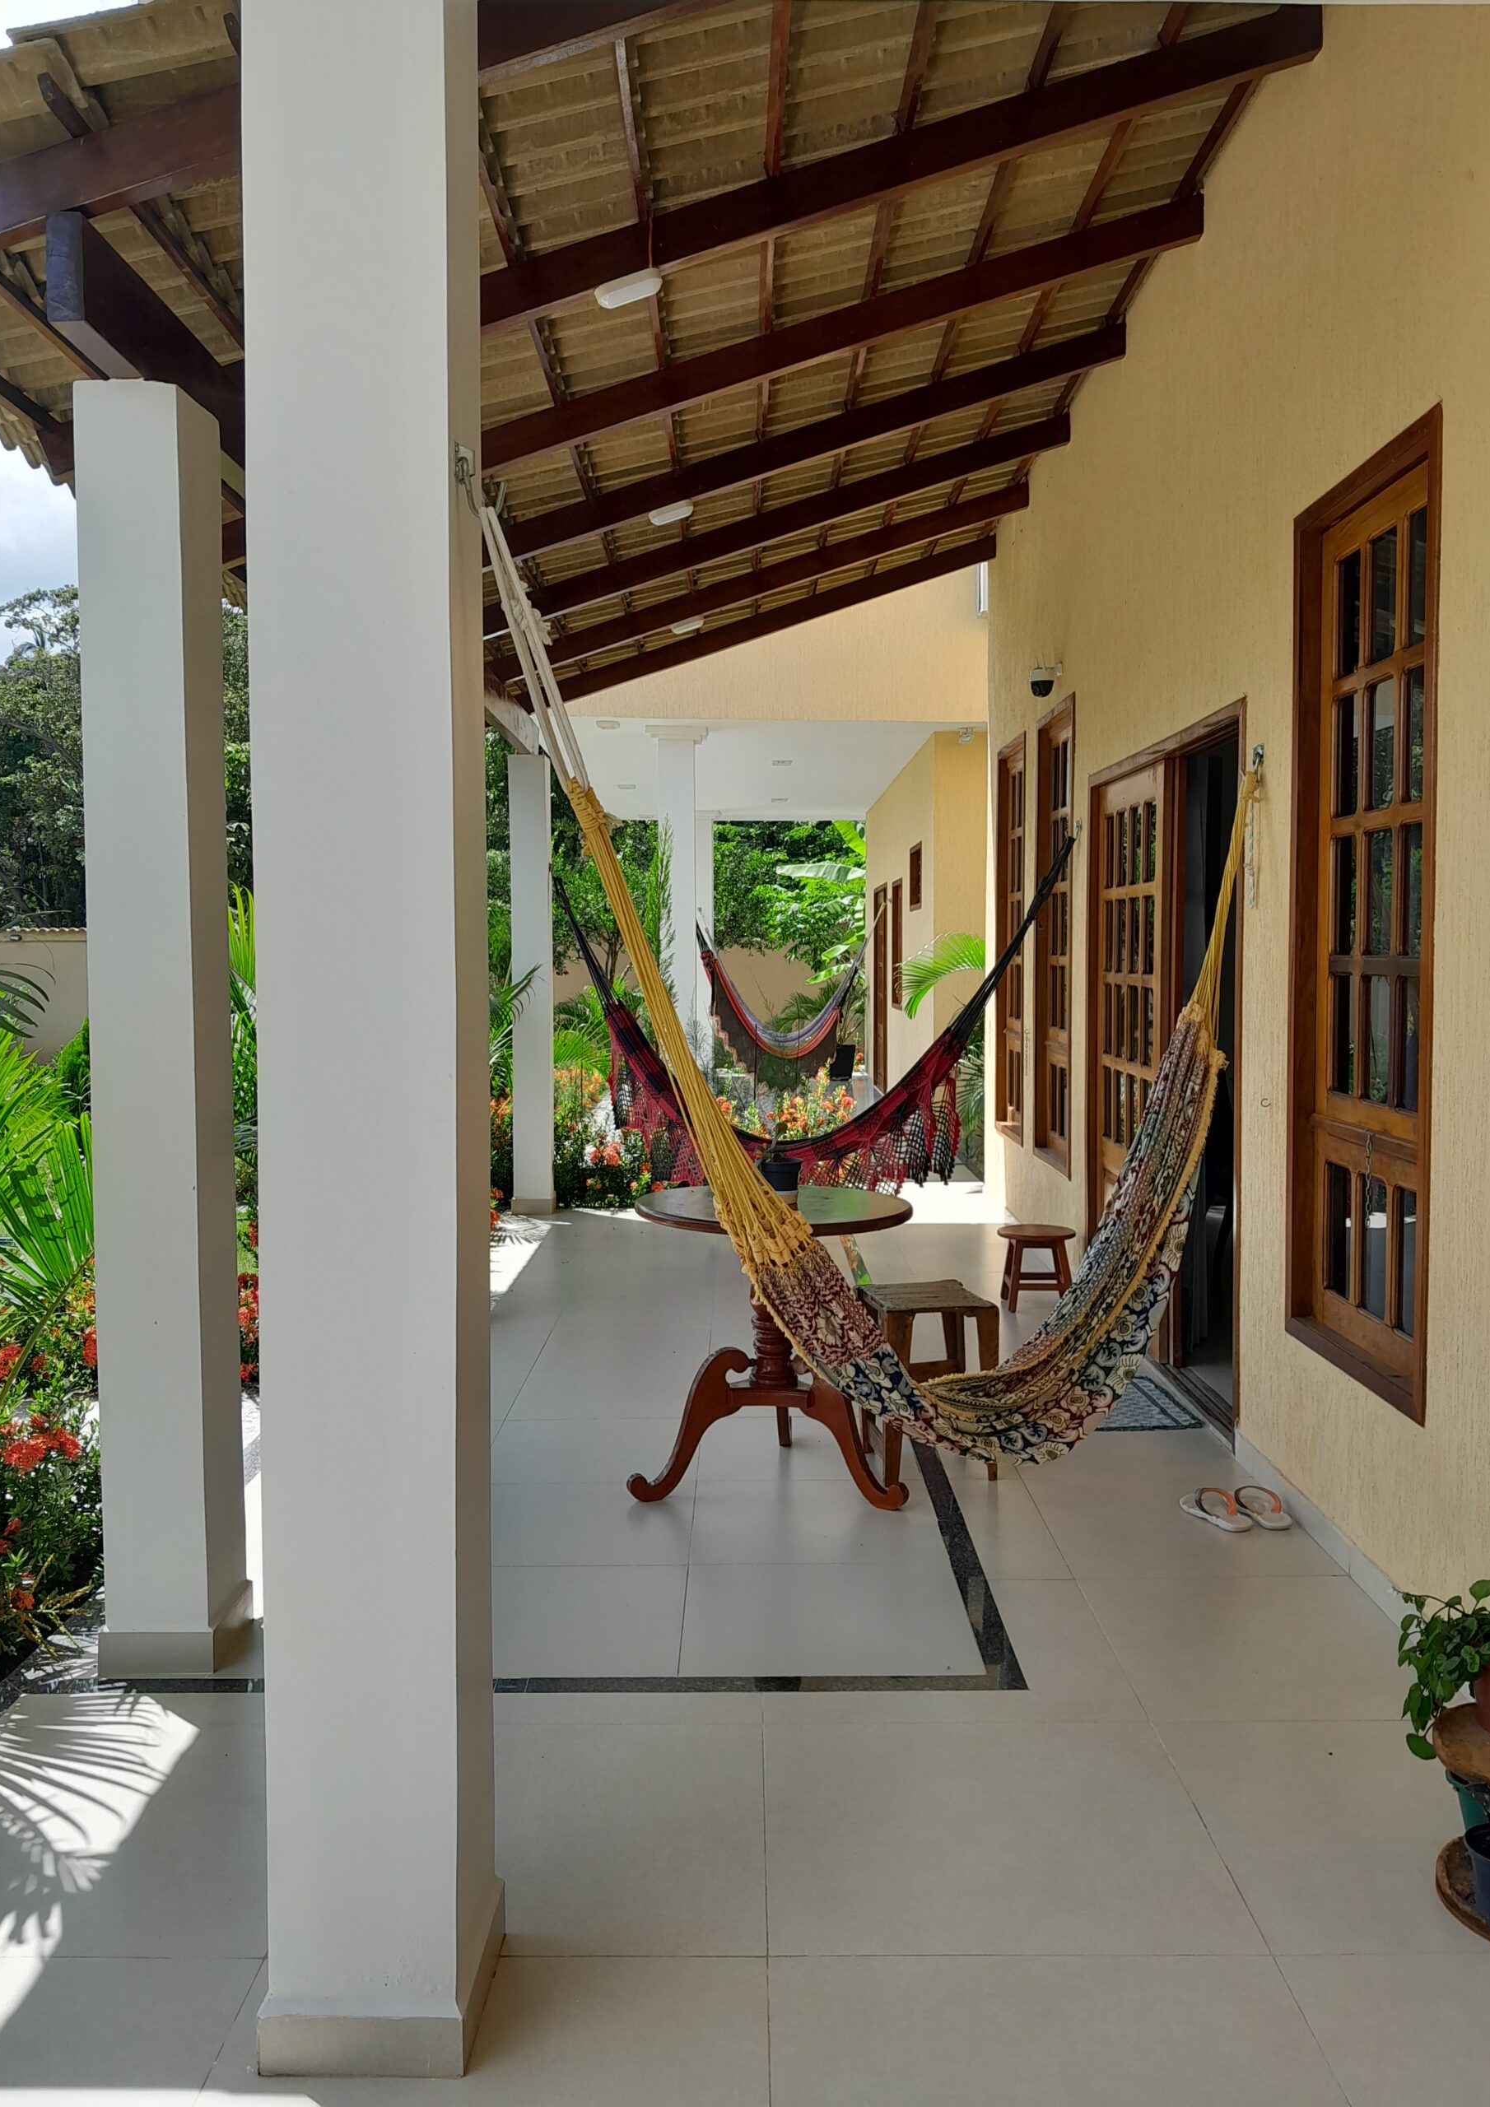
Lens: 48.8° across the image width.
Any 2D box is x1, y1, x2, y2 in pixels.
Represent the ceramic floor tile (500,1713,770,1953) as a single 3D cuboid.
[{"bbox_3d":[-0.329,1.288,2.728,0.724,0.012,0.721,0,3,0],"label":"ceramic floor tile"}]

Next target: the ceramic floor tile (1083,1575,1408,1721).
[{"bbox_3d":[1.089,1.241,3.447,0.658,0.012,0.721,0,3,0],"label":"ceramic floor tile"}]

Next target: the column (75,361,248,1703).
[{"bbox_3d":[-1.151,-0.031,3.268,0.224,2.472,0.273,0,3,0],"label":"column"}]

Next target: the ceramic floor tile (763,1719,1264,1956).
[{"bbox_3d":[0.385,1.244,2.644,0.706,0.010,0.701,0,3,0],"label":"ceramic floor tile"}]

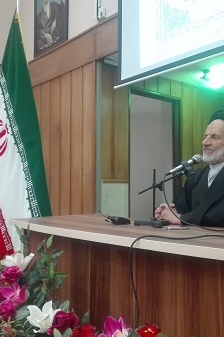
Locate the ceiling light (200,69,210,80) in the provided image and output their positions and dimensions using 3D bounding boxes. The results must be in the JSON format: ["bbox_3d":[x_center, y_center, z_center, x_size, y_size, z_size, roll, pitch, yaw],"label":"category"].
[{"bbox_3d":[1.151,-1.162,4.350,0.130,0.150,0.110,1,-4,-12],"label":"ceiling light"}]

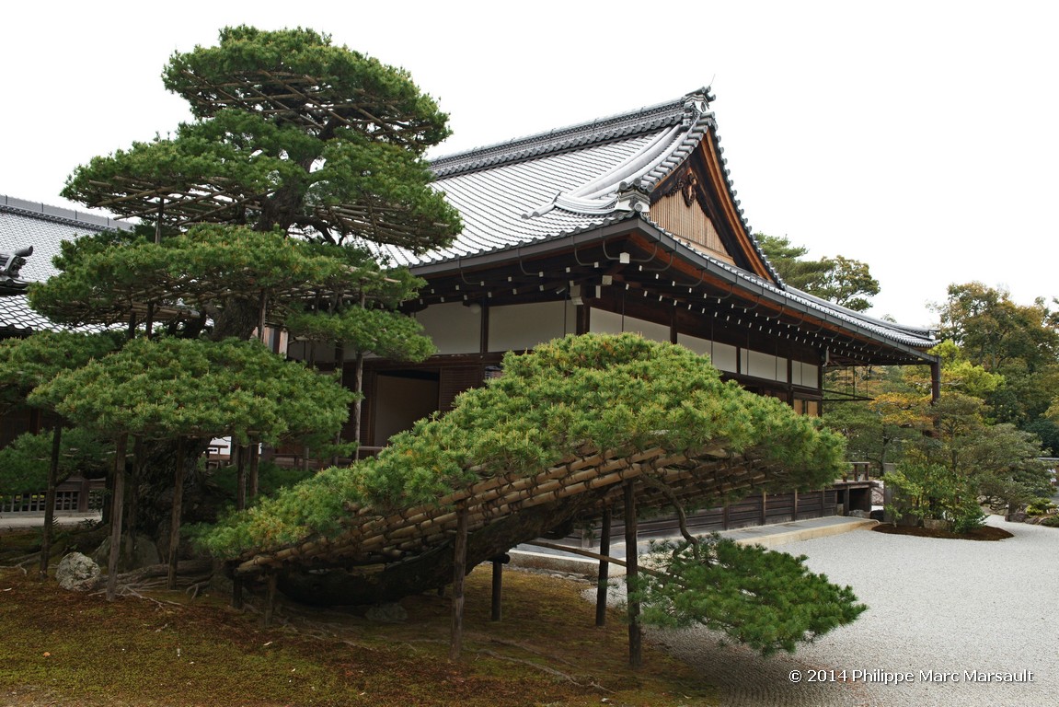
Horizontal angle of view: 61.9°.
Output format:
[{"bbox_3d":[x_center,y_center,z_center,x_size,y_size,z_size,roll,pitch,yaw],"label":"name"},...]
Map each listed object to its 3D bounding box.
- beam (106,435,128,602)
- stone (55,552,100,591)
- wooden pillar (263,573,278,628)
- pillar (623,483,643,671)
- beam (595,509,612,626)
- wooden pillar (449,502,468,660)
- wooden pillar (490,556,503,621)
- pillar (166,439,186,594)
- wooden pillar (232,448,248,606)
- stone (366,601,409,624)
[{"bbox_3d":[-4.014,1.580,8.613,0.084,1.600,0.084,4,-7,-24],"label":"beam"},{"bbox_3d":[-4.615,2.232,9.017,0.451,0.383,0.360,2,-6,0],"label":"stone"},{"bbox_3d":[-2.185,2.080,7.467,0.069,0.453,0.069,1,-6,0],"label":"wooden pillar"},{"bbox_3d":[0.762,1.628,6.537,0.085,1.349,0.085,-1,-6,0],"label":"pillar"},{"bbox_3d":[0.674,1.908,7.973,0.080,1.071,0.080,4,-6,0],"label":"beam"},{"bbox_3d":[-0.522,1.699,6.619,0.083,1.143,0.083,2,-6,0],"label":"wooden pillar"},{"bbox_3d":[-0.291,2.136,8.033,0.086,0.570,0.086,1,-6,0],"label":"wooden pillar"},{"bbox_3d":[-3.649,1.631,9.150,0.089,1.593,0.089,0,-6,0],"label":"pillar"},{"bbox_3d":[-2.703,1.579,8.259,0.078,1.576,0.078,-1,-6,0],"label":"wooden pillar"},{"bbox_3d":[-1.289,2.322,7.927,0.380,0.184,0.280,2,-6,0],"label":"stone"}]

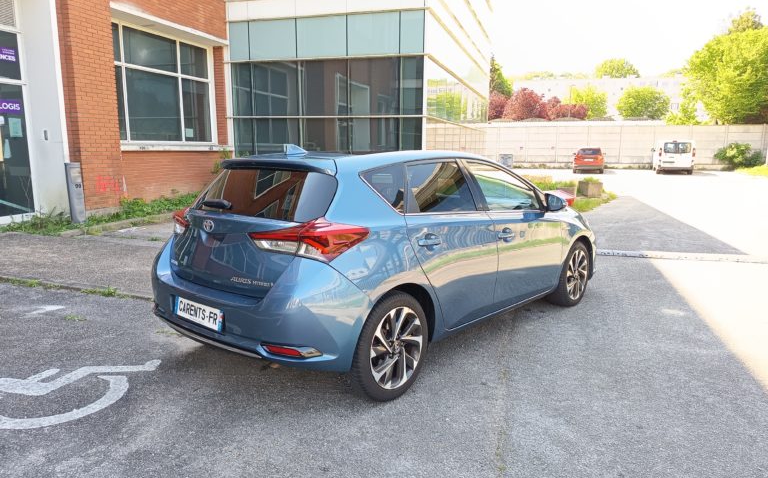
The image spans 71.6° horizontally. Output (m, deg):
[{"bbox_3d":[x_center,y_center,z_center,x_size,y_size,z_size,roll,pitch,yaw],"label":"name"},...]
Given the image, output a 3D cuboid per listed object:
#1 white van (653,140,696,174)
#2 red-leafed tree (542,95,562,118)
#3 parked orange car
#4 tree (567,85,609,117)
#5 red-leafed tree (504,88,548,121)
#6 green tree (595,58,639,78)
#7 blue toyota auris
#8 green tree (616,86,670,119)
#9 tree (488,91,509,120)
[{"bbox_3d":[18.056,-5.095,33.195,1.940,1.970,4.850,4,10,23],"label":"white van"},{"bbox_3d":[17.268,-10.981,54.580,2.700,7.240,2.700,3,10,18],"label":"red-leafed tree"},{"bbox_3d":[13.309,-5.135,34.704,1.820,1.630,4.350,4,10,21],"label":"parked orange car"},{"bbox_3d":[21.650,-12.169,57.692,4.400,8.640,4.400,4,10,21],"label":"tree"},{"bbox_3d":[14.060,-11.156,53.629,4.420,7.850,4.420,3,10,15],"label":"red-leafed tree"},{"bbox_3d":[45.982,-25.772,106.611,8.310,20.100,8.310,4,10,23],"label":"green tree"},{"bbox_3d":[0.376,-0.035,4.599,1.790,1.480,4.330,9,12,41],"label":"blue toyota auris"},{"bbox_3d":[26.778,-11.673,55.671,5.010,8.370,5.010,5,10,26],"label":"green tree"},{"bbox_3d":[11.175,-10.986,53.600,2.730,7.490,2.730,2,9,12],"label":"tree"}]

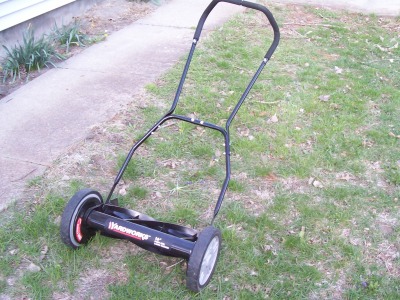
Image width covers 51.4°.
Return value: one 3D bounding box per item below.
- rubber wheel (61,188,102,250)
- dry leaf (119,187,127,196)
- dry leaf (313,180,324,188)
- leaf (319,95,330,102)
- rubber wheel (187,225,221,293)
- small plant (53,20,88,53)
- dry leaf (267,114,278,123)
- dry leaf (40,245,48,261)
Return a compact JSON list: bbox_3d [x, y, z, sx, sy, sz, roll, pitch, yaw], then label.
[{"bbox_3d":[-0.506,0.294,1.808,0.045,0.250,0.250,14,36,19],"label":"rubber wheel"},{"bbox_3d":[-0.395,0.213,2.133,0.038,0.020,0.046,-6,34,-11],"label":"dry leaf"},{"bbox_3d":[0.628,0.184,2.206,0.052,0.020,0.036,12,35,16],"label":"dry leaf"},{"bbox_3d":[0.916,-0.376,3.054,0.080,0.025,0.045,11,35,15],"label":"leaf"},{"bbox_3d":[0.017,0.424,1.627,0.045,0.250,0.250,14,36,19],"label":"rubber wheel"},{"bbox_3d":[-1.234,-1.089,3.872,0.290,0.250,0.260,-9,35,-15],"label":"small plant"},{"bbox_3d":[0.487,-0.211,2.783,0.072,0.032,0.052,7,34,9],"label":"dry leaf"},{"bbox_3d":[-0.665,0.439,1.780,0.033,0.025,0.068,-15,37,-23],"label":"dry leaf"}]

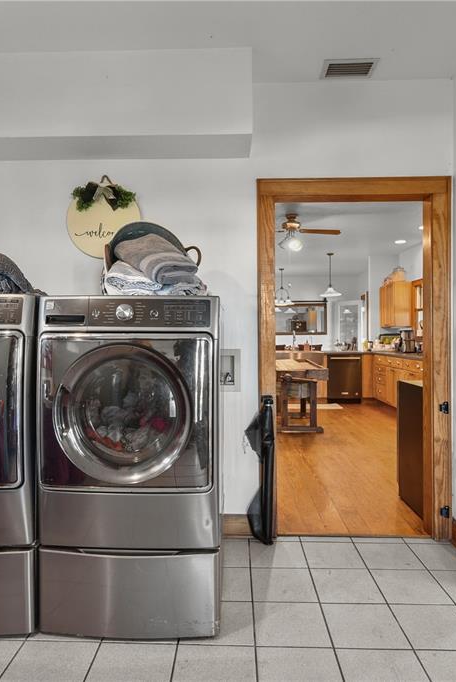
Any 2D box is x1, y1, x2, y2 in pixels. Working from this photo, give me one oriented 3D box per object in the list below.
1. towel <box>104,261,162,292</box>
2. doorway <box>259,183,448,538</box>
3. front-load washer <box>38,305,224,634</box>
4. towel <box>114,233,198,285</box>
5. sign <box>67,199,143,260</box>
[{"bbox_3d":[-0.433,-0.294,1.977,0.250,0.140,0.270,0,0,1],"label":"towel"},{"bbox_3d":[0.755,0.111,2.616,1.155,2.168,0.150,0,0,1],"label":"doorway"},{"bbox_3d":[-0.390,0.508,2.113,0.735,1.380,0.800,0,0,1],"label":"front-load washer"},{"bbox_3d":[-0.333,-0.379,1.984,0.370,0.225,0.280,0,0,1],"label":"towel"},{"bbox_3d":[-0.746,-0.716,2.566,0.440,0.440,0.025,0,0,1],"label":"sign"}]

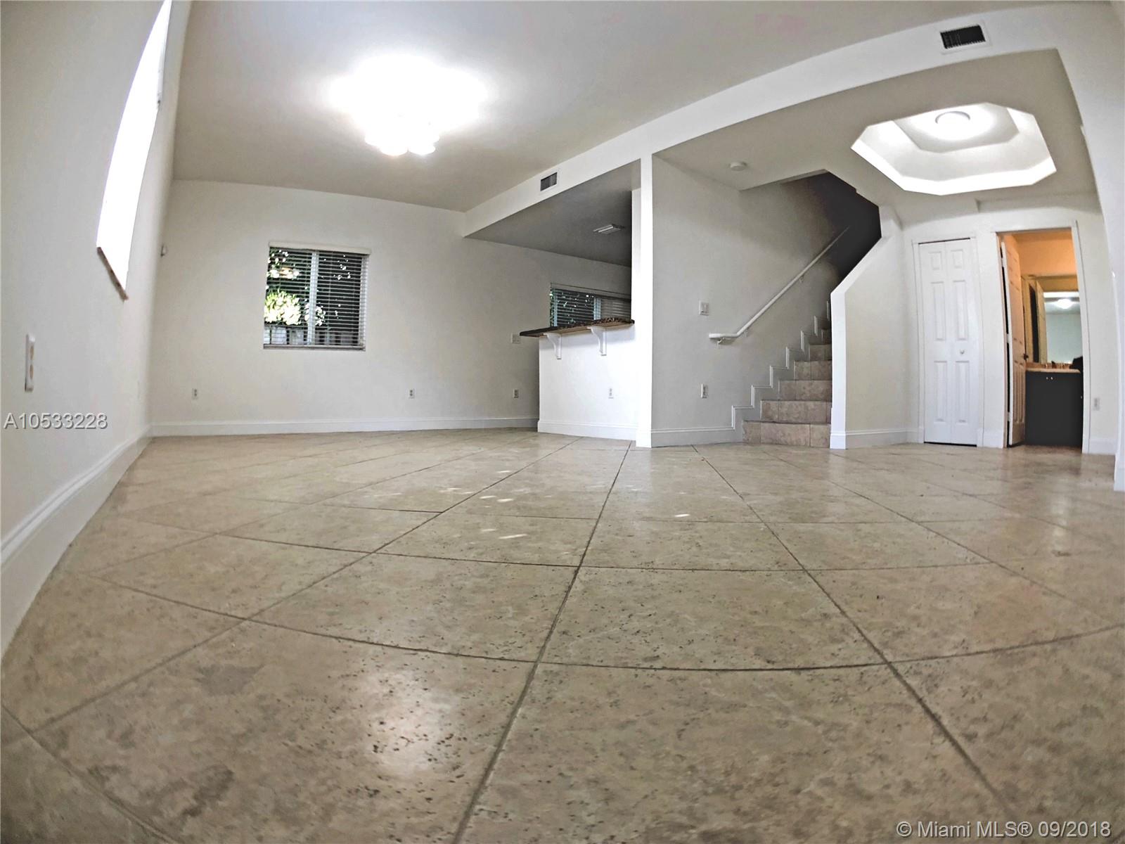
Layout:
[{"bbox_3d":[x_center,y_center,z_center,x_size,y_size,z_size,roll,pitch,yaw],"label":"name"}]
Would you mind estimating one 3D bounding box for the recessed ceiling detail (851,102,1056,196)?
[{"bbox_3d":[2.840,-2.000,6.540,1.150,0.270,2.200,1,2,34],"label":"recessed ceiling detail"}]

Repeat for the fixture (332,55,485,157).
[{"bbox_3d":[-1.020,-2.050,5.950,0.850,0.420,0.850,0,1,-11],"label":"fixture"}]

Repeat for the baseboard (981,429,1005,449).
[{"bbox_3d":[3.600,0.145,7.650,0.190,0.150,0.020,1,2,38],"label":"baseboard"}]

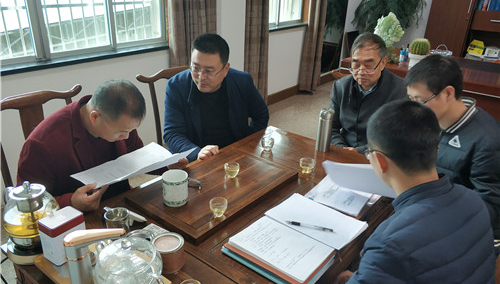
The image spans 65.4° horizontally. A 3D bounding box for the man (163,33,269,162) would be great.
[{"bbox_3d":[-0.171,0.132,1.965,0.560,1.270,0.780,-8,25,-22],"label":"man"}]

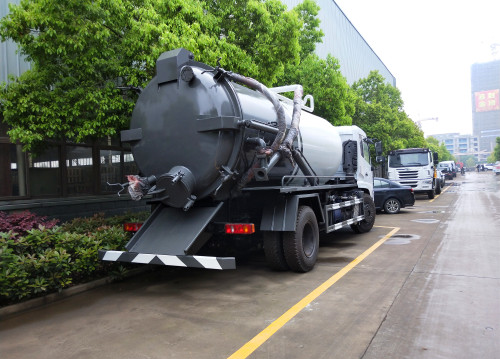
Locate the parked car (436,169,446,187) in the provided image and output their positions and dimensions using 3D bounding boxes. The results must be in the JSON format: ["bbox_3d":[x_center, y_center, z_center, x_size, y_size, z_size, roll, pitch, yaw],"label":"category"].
[{"bbox_3d":[19.051,0.157,37.299,1.850,1.700,4.500,-4,-1,32],"label":"parked car"}]

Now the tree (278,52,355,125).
[{"bbox_3d":[3.637,-2.362,17.995,4.600,7.790,4.600,-4,-1,32],"label":"tree"}]

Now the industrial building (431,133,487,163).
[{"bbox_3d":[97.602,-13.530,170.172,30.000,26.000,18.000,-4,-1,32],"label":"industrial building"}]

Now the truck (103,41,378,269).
[{"bbox_3d":[0.766,-0.213,8.014,2.550,3.450,7.700,-4,-1,32],"label":"truck"}]

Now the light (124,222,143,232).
[{"bbox_3d":[-1.829,0.744,5.610,0.420,0.140,0.090,-4,-1,32],"label":"light"}]

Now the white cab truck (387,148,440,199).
[{"bbox_3d":[11.784,-0.273,25.212,2.500,2.980,8.200,-4,-1,32],"label":"white cab truck"}]

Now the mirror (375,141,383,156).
[{"bbox_3d":[3.662,-0.895,10.190,0.220,0.460,0.140,-4,-1,32],"label":"mirror"}]

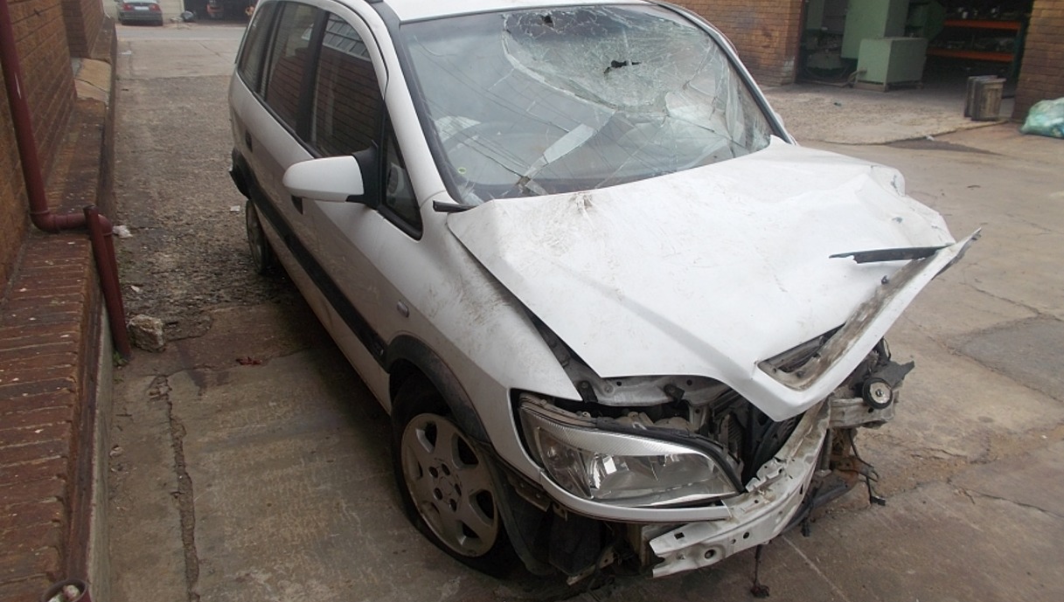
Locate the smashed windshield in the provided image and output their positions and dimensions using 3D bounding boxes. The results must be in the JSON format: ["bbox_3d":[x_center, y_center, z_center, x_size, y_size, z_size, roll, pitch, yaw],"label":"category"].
[{"bbox_3d":[0.210,-0.725,2.708,1.300,0.150,0.830,-12,60,-25],"label":"smashed windshield"}]

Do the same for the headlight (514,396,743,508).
[{"bbox_3d":[0.211,0.307,1.684,0.430,0.200,0.260,-4,24,-9],"label":"headlight"}]

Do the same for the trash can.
[{"bbox_3d":[5.156,-2.309,9.100,0.360,0.470,0.400,-10,24,-24],"label":"trash can"}]

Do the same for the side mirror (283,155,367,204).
[{"bbox_3d":[-0.614,-0.360,2.370,0.225,0.140,0.125,-12,26,-25],"label":"side mirror"}]

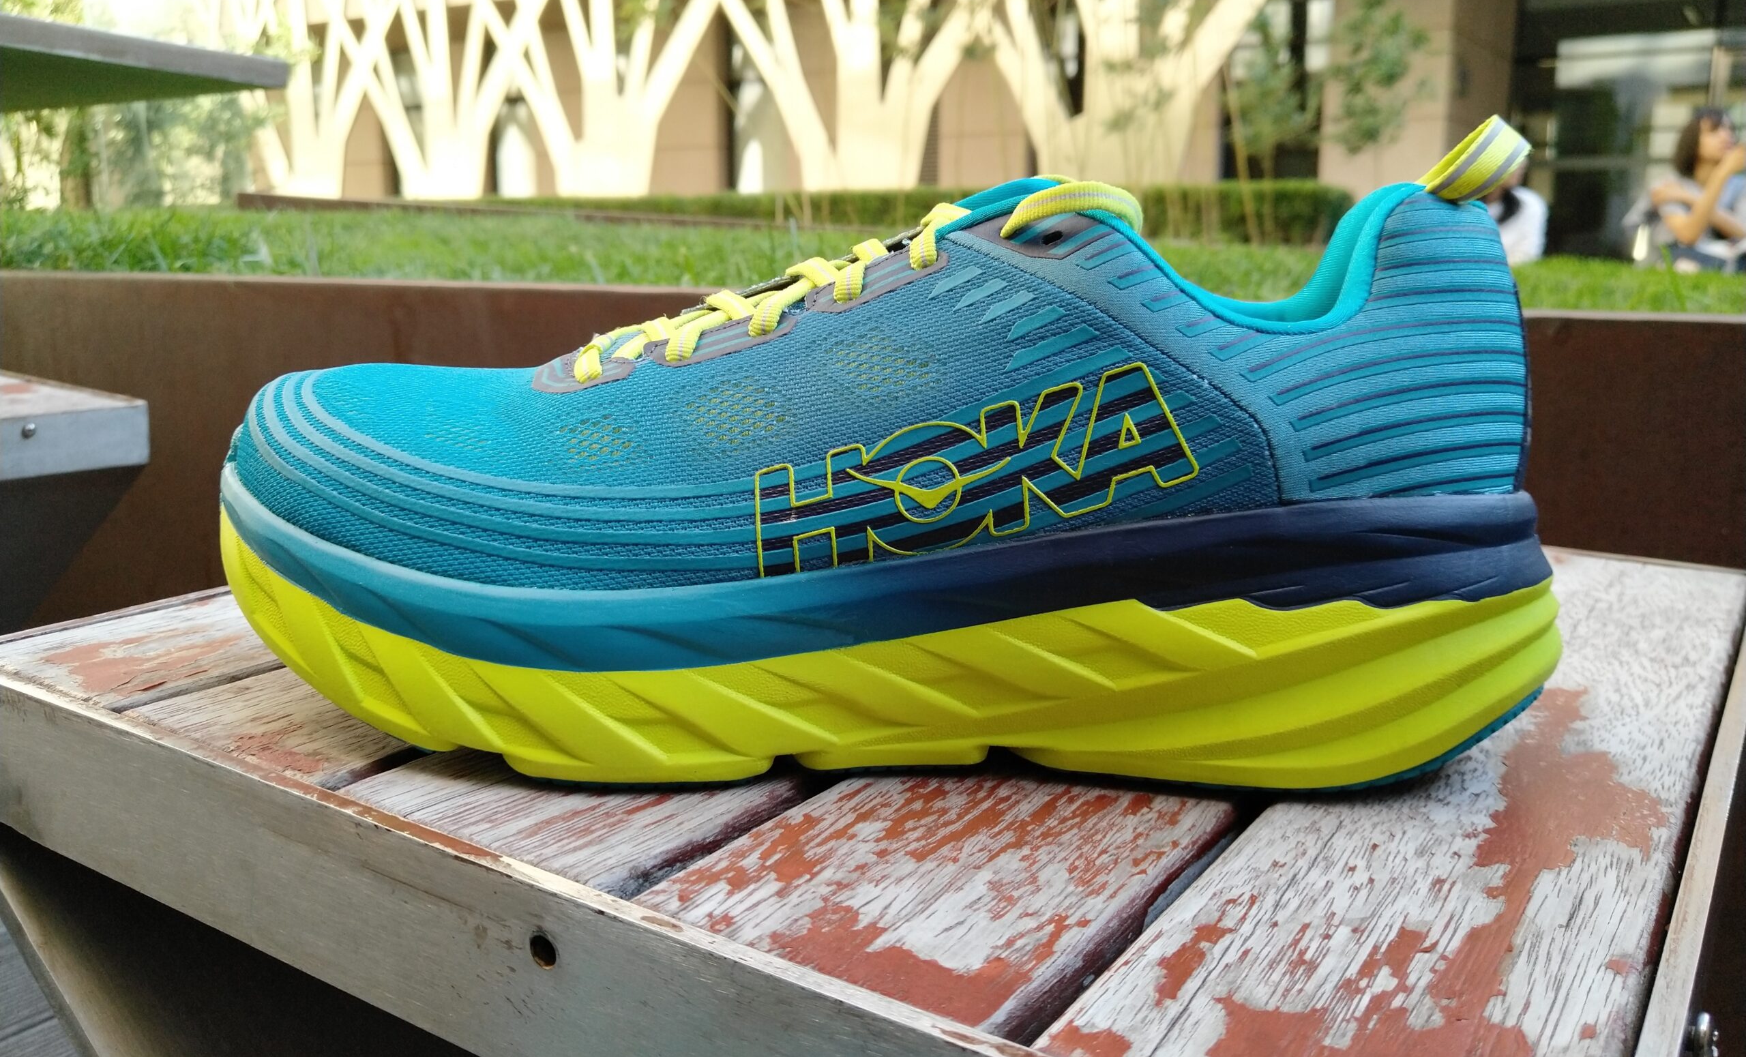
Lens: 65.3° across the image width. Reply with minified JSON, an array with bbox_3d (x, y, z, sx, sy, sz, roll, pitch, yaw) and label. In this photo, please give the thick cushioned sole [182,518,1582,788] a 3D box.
[{"bbox_3d":[0.000,0.017,0.318,0.303,0.050,0.115,1,13,4],"label":"thick cushioned sole"}]

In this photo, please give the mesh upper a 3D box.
[{"bbox_3d":[-0.004,-0.036,0.306,0.288,0.082,0.106,1,13,4],"label":"mesh upper"}]

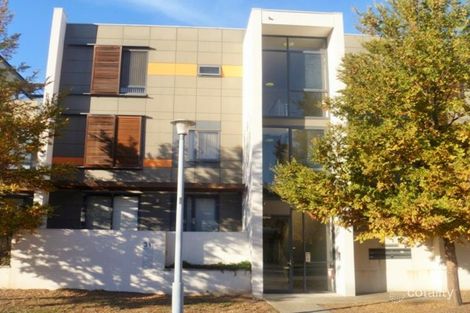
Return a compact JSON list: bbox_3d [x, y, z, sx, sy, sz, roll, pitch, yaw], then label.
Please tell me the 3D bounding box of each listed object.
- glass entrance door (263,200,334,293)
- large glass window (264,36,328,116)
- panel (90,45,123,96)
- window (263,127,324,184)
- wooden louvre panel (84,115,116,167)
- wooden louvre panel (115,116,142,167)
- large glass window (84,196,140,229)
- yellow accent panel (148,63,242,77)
[{"bbox_3d":[2.098,3.005,15.210,2.443,2.957,0.100,1,-13,-3],"label":"glass entrance door"},{"bbox_3d":[2.159,-2.900,16.573,2.433,3.146,0.100,1,-13,-3],"label":"large glass window"},{"bbox_3d":[-5.050,-3.436,18.027,1.072,2.055,0.070,1,-13,-3],"label":"panel"},{"bbox_3d":[2.116,0.059,15.889,2.413,2.199,0.100,1,-13,-3],"label":"window"},{"bbox_3d":[-5.099,-0.602,17.372,1.079,2.005,0.070,1,-13,-3],"label":"wooden louvre panel"},{"bbox_3d":[-4.080,-0.572,17.474,0.970,2.006,0.070,1,-13,-3],"label":"wooden louvre panel"},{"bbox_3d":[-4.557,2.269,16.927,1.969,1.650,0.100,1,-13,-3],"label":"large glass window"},{"bbox_3d":[-1.579,-3.456,18.383,3.771,0.494,0.060,1,-13,-3],"label":"yellow accent panel"}]

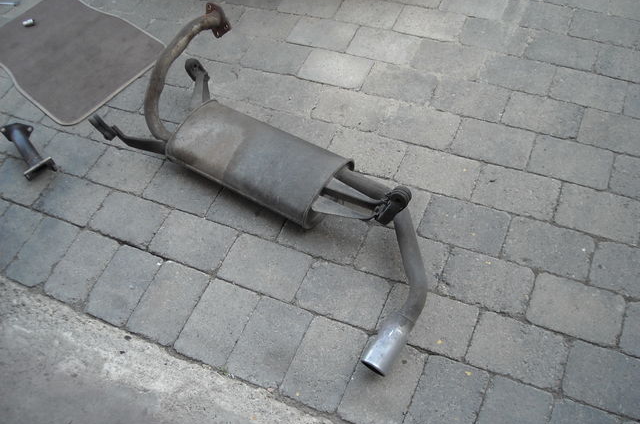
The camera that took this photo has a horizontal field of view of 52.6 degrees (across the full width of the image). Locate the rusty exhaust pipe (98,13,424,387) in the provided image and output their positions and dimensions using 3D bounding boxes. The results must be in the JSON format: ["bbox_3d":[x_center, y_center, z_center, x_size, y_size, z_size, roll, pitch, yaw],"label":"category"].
[{"bbox_3d":[-0.112,-0.154,1.698,1.075,0.200,0.695,27,62,23],"label":"rusty exhaust pipe"}]

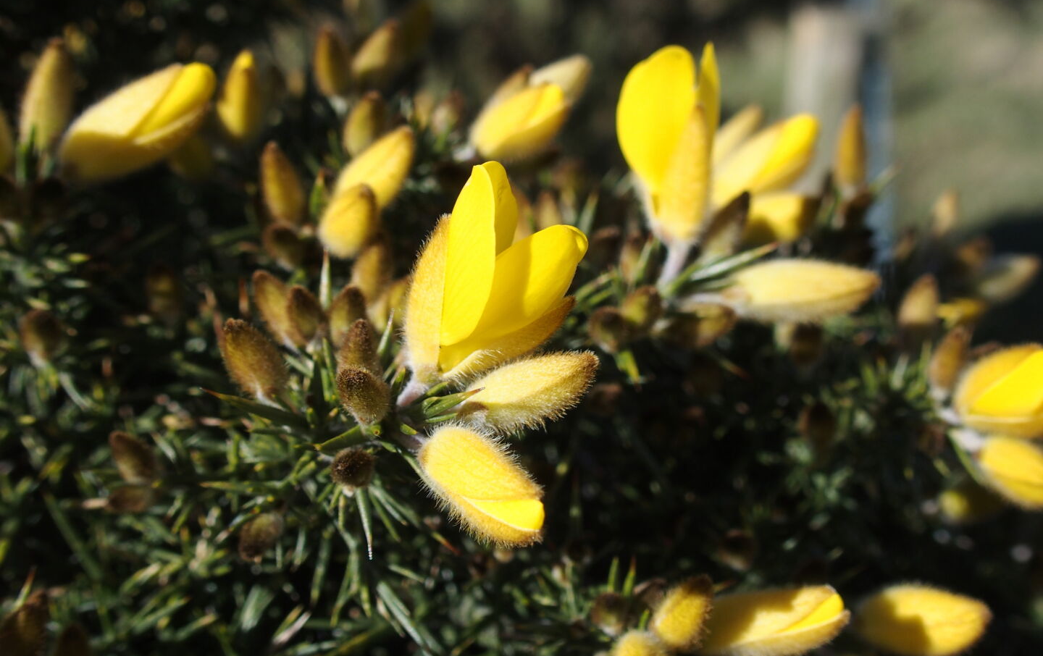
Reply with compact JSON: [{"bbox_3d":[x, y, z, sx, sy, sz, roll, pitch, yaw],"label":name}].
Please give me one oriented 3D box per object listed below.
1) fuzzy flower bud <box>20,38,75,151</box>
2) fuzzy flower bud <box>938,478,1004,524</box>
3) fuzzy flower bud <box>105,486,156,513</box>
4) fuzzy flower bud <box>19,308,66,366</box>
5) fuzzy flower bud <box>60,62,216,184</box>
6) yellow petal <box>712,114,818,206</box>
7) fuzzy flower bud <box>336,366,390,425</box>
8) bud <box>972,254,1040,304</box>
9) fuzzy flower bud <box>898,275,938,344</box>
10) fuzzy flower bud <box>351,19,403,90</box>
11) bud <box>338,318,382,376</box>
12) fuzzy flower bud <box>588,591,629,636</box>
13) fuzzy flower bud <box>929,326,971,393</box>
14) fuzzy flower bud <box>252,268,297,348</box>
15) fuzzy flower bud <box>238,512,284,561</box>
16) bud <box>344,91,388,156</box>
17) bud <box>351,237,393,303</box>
[{"bbox_3d":[-0.054,-0.027,0.145,0.005,0.013,0.005,15,3,0],"label":"fuzzy flower bud"},{"bbox_3d":[0.053,0.021,0.150,0.007,0.005,0.005,-3,0,16],"label":"fuzzy flower bud"},{"bbox_3d":[-0.042,0.018,0.135,0.006,0.003,0.003,-9,0,-17],"label":"fuzzy flower bud"},{"bbox_3d":[-0.056,0.001,0.148,0.005,0.007,0.005,-13,18,0],"label":"fuzzy flower bud"},{"bbox_3d":[-0.041,-0.022,0.134,0.017,0.007,0.007,-32,0,12],"label":"fuzzy flower bud"},{"bbox_3d":[0.027,-0.019,0.140,0.015,0.006,0.005,-39,0,0],"label":"yellow petal"},{"bbox_3d":[-0.014,0.006,0.111,0.004,0.006,0.004,-27,46,0],"label":"fuzzy flower bud"},{"bbox_3d":[0.067,-0.007,0.175,0.010,0.006,0.006,-30,0,0],"label":"bud"},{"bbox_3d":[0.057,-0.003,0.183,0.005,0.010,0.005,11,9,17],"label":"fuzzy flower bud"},{"bbox_3d":[-0.018,-0.035,0.160,0.005,0.009,0.005,32,12,0],"label":"fuzzy flower bud"},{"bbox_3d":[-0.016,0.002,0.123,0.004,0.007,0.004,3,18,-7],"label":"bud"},{"bbox_3d":[0.009,0.029,0.130,0.004,0.005,0.004,-6,21,0],"label":"fuzzy flower bud"},{"bbox_3d":[0.045,0.003,0.134,0.004,0.008,0.004,24,12,0],"label":"fuzzy flower bud"},{"bbox_3d":[-0.025,-0.002,0.128,0.004,0.008,0.004,-25,3,0],"label":"fuzzy flower bud"},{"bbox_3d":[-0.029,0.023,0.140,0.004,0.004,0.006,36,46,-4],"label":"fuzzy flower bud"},{"bbox_3d":[-0.020,-0.026,0.160,0.005,0.008,0.005,16,9,0],"label":"bud"},{"bbox_3d":[-0.017,-0.006,0.140,0.004,0.008,0.004,18,12,0],"label":"bud"}]

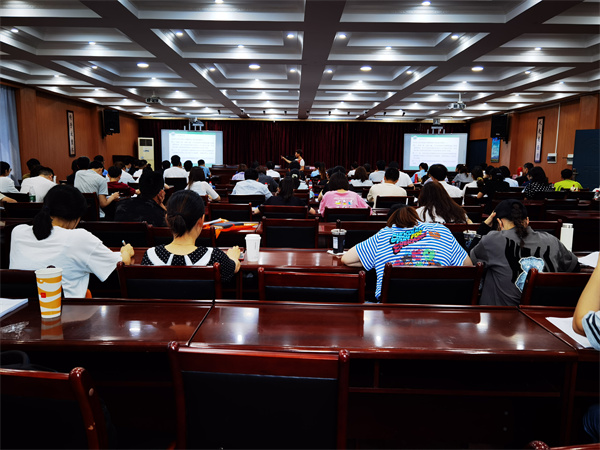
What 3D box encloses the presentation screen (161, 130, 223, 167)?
[{"bbox_3d":[-3.343,-2.343,14.486,1.920,1.140,0.100,-2,9,-18],"label":"presentation screen"}]

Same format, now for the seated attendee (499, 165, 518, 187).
[{"bbox_3d":[3.781,-0.440,8.759,0.480,1.340,0.720,1,8,-1],"label":"seated attendee"}]

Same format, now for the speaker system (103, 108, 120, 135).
[{"bbox_3d":[-5.606,-3.082,13.978,0.440,0.700,0.420,-1,15,-16],"label":"speaker system"}]

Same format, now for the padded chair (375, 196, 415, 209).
[{"bbox_3d":[1.185,0.070,6.195,0.490,0.898,0.551,1,8,0],"label":"padded chair"}]

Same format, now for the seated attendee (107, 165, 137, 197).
[{"bbox_3d":[-2.839,-0.298,7.509,0.520,1.274,0.750,2,8,9],"label":"seated attendee"}]

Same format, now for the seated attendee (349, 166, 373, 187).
[{"bbox_3d":[1.103,-0.442,8.735,0.480,1.294,0.720,1,8,-1],"label":"seated attendee"}]

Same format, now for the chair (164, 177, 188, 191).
[{"bbox_3d":[-2.286,-0.434,8.900,0.470,0.920,0.530,1,9,0],"label":"chair"}]

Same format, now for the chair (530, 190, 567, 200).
[{"bbox_3d":[3.507,-0.043,6.917,0.520,0.890,0.540,1,8,0],"label":"chair"}]

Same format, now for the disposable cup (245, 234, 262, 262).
[{"bbox_3d":[-0.270,0.132,2.721,0.092,0.147,0.092,1,8,0],"label":"disposable cup"}]

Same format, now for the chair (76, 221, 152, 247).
[{"bbox_3d":[-1.326,0.380,3.585,0.450,0.875,0.500,1,8,-1],"label":"chair"}]

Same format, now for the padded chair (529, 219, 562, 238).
[{"bbox_3d":[1.802,0.370,3.925,0.520,0.890,0.540,1,8,0],"label":"padded chair"}]

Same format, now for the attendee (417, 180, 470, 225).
[{"bbox_3d":[1.094,0.242,3.835,0.470,1.200,0.750,1,9,0],"label":"attendee"}]

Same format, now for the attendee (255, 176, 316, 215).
[{"bbox_3d":[-0.143,0.046,4.987,0.620,1.160,0.800,1,8,0],"label":"attendee"}]

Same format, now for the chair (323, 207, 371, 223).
[{"bbox_3d":[0.446,0.254,4.796,0.490,0.898,0.551,1,8,0],"label":"chair"}]

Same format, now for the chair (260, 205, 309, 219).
[{"bbox_3d":[-0.153,0.230,4.740,0.470,0.920,0.530,1,9,0],"label":"chair"}]

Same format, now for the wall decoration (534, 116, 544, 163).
[{"bbox_3d":[6.876,-2.429,13.408,0.040,1.320,0.360,1,9,0],"label":"wall decoration"}]

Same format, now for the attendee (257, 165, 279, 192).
[{"bbox_3d":[-0.500,-0.317,7.207,0.500,1.220,0.800,1,8,0],"label":"attendee"}]

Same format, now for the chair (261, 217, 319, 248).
[{"bbox_3d":[-0.082,0.368,3.914,0.490,0.898,0.551,1,8,0],"label":"chair"}]

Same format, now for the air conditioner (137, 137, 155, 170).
[{"bbox_3d":[-5.007,-1.866,15.324,0.510,1.890,0.360,-1,8,-14],"label":"air conditioner"}]

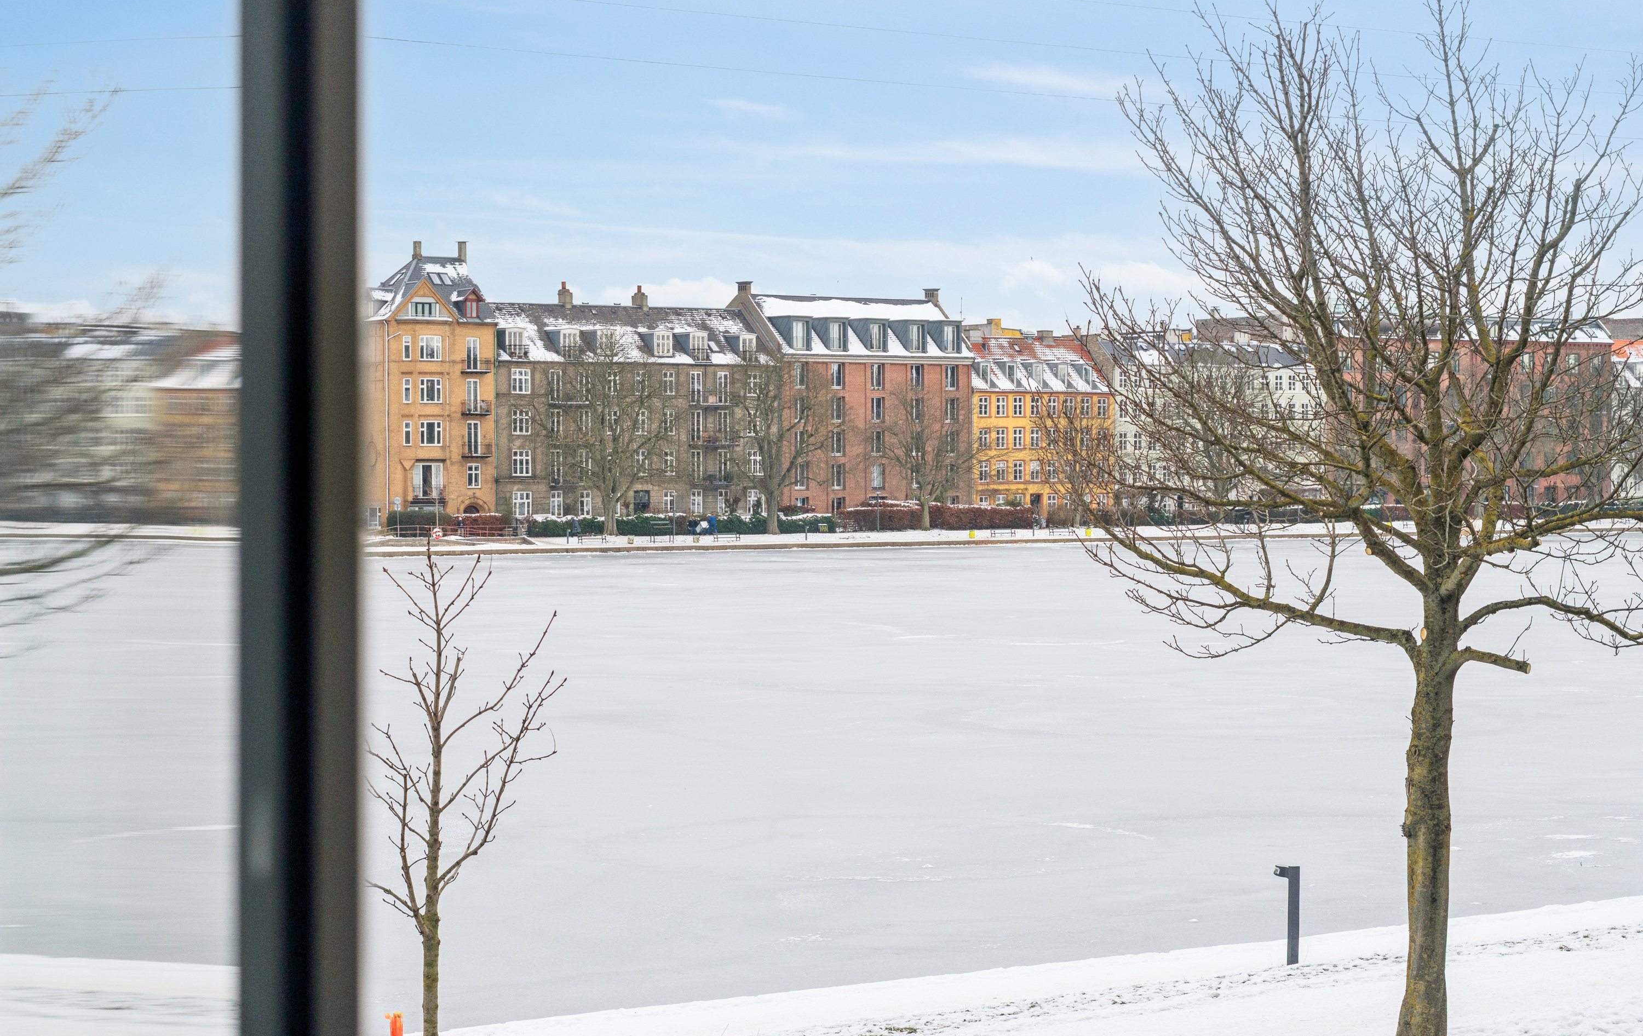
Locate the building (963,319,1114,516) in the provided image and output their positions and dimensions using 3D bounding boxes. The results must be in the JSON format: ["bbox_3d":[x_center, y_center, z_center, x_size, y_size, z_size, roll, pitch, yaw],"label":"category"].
[{"bbox_3d":[16.190,-8.195,299.277,15.640,16.800,11.300,-1,1,-35],"label":"building"}]

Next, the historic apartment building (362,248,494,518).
[{"bbox_3d":[-32.230,-10.178,265.381,9.670,22.100,12.500,-1,1,-35],"label":"historic apartment building"}]

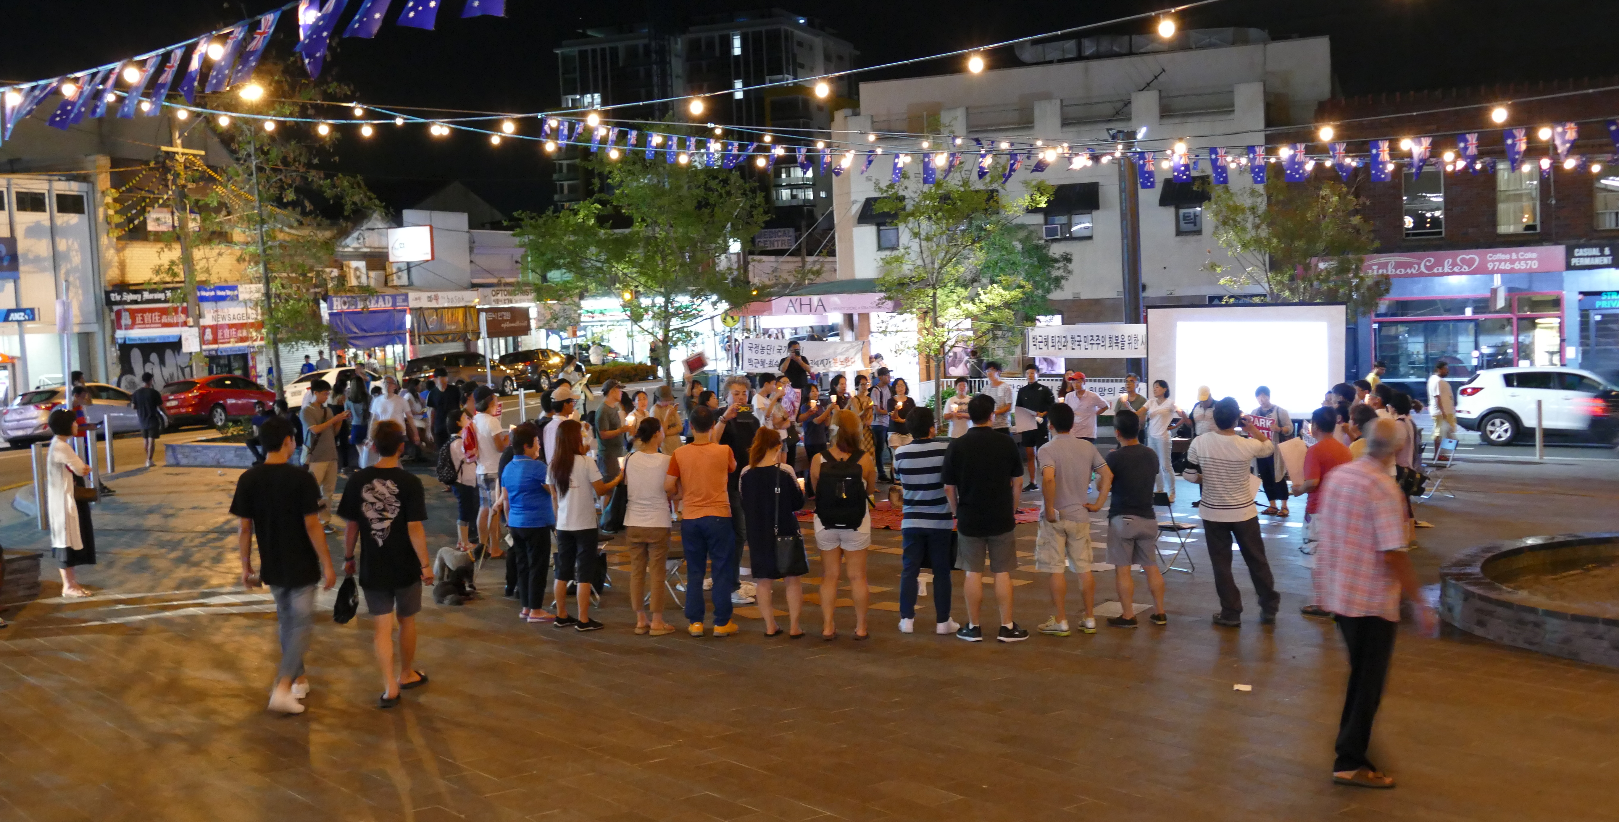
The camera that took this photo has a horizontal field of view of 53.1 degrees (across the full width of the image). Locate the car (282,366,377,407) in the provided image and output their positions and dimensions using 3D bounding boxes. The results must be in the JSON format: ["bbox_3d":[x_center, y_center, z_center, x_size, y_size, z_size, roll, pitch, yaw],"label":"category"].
[{"bbox_3d":[-15.384,-0.684,53.000,1.800,1.460,4.650,-1,3,20],"label":"car"}]

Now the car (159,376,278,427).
[{"bbox_3d":[-17.345,-0.319,48.000,1.820,1.470,4.400,-1,3,18],"label":"car"}]

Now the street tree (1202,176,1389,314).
[{"bbox_3d":[8.412,-1.860,28.000,3.100,4.400,3.100,-2,3,0],"label":"street tree"}]

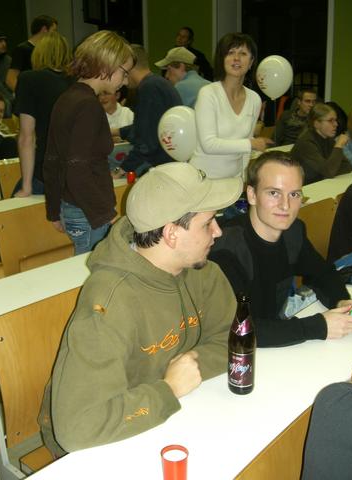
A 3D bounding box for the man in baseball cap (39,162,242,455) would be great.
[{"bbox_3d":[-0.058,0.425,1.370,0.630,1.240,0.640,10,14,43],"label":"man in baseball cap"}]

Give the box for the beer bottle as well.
[{"bbox_3d":[0.175,0.269,1.376,0.068,0.260,0.068,1,11,6],"label":"beer bottle"}]

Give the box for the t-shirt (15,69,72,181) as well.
[{"bbox_3d":[-0.715,-0.660,3.050,0.460,0.660,0.270,4,11,20],"label":"t-shirt"}]

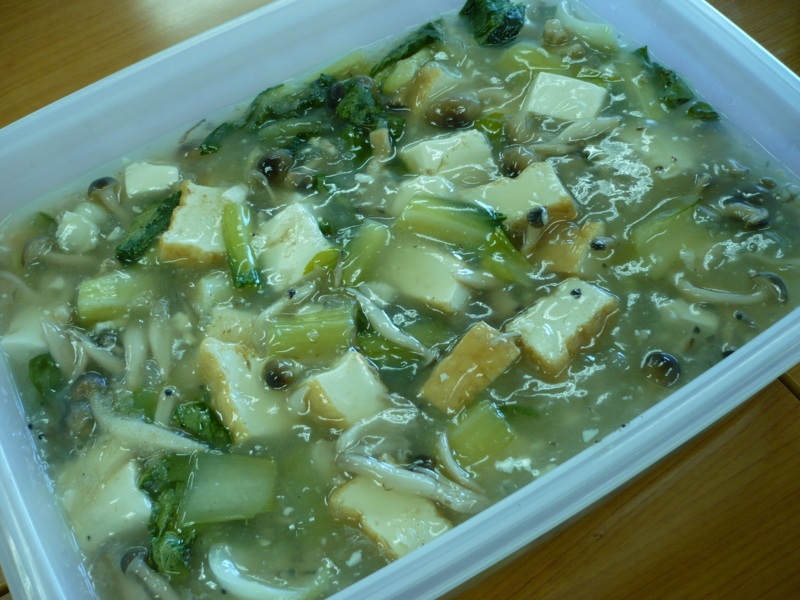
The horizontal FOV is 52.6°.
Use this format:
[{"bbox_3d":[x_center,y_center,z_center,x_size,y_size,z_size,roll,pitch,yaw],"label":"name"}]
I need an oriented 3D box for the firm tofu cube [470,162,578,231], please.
[{"bbox_3d":[0.055,-0.040,0.360,0.038,0.021,0.024,-23,57,-7],"label":"firm tofu cube"}]

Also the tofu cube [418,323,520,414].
[{"bbox_3d":[0.028,0.031,0.320,0.038,0.021,0.020,-41,61,-17],"label":"tofu cube"}]

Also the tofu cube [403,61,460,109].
[{"bbox_3d":[0.020,-0.128,0.484,0.024,0.019,0.028,23,65,17],"label":"tofu cube"}]

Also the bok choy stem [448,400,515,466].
[{"bbox_3d":[0.030,0.052,0.303,0.021,0.010,0.018,-36,59,-14],"label":"bok choy stem"}]

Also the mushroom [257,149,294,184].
[{"bbox_3d":[-0.069,-0.074,0.450,0.017,0.013,0.016,-3,60,4],"label":"mushroom"}]

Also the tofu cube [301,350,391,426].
[{"bbox_3d":[-0.020,0.038,0.322,0.022,0.021,0.025,-37,60,-15],"label":"tofu cube"}]

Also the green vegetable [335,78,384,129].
[{"bbox_3d":[-0.020,-0.096,0.404,0.024,0.016,0.021,3,58,10],"label":"green vegetable"}]

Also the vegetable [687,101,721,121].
[{"bbox_3d":[0.167,-0.104,0.444,0.017,0.006,0.009,18,64,15],"label":"vegetable"}]

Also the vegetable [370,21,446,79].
[{"bbox_3d":[0.004,-0.151,0.487,0.050,0.010,0.015,-36,63,-14],"label":"vegetable"}]

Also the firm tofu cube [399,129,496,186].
[{"bbox_3d":[0.025,-0.069,0.417,0.038,0.024,0.028,-15,61,-5],"label":"firm tofu cube"}]

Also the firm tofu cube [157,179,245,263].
[{"bbox_3d":[-0.108,-0.042,0.443,0.035,0.021,0.036,8,62,10],"label":"firm tofu cube"}]

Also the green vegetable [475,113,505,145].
[{"bbox_3d":[0.046,-0.088,0.422,0.012,0.009,0.016,29,66,18],"label":"green vegetable"}]

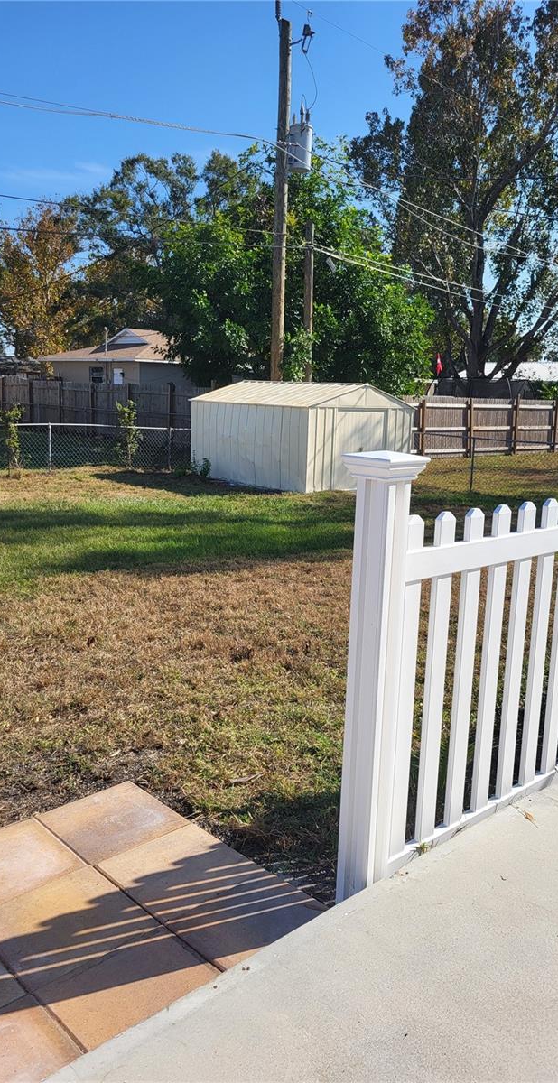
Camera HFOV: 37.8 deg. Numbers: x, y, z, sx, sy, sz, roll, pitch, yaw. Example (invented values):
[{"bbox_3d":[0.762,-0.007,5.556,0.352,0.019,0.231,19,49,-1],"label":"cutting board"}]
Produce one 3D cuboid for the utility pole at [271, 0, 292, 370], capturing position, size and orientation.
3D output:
[{"bbox_3d":[0.018,-7.317,20.339,0.340,10.940,0.340,1,10,0],"label":"utility pole"}]

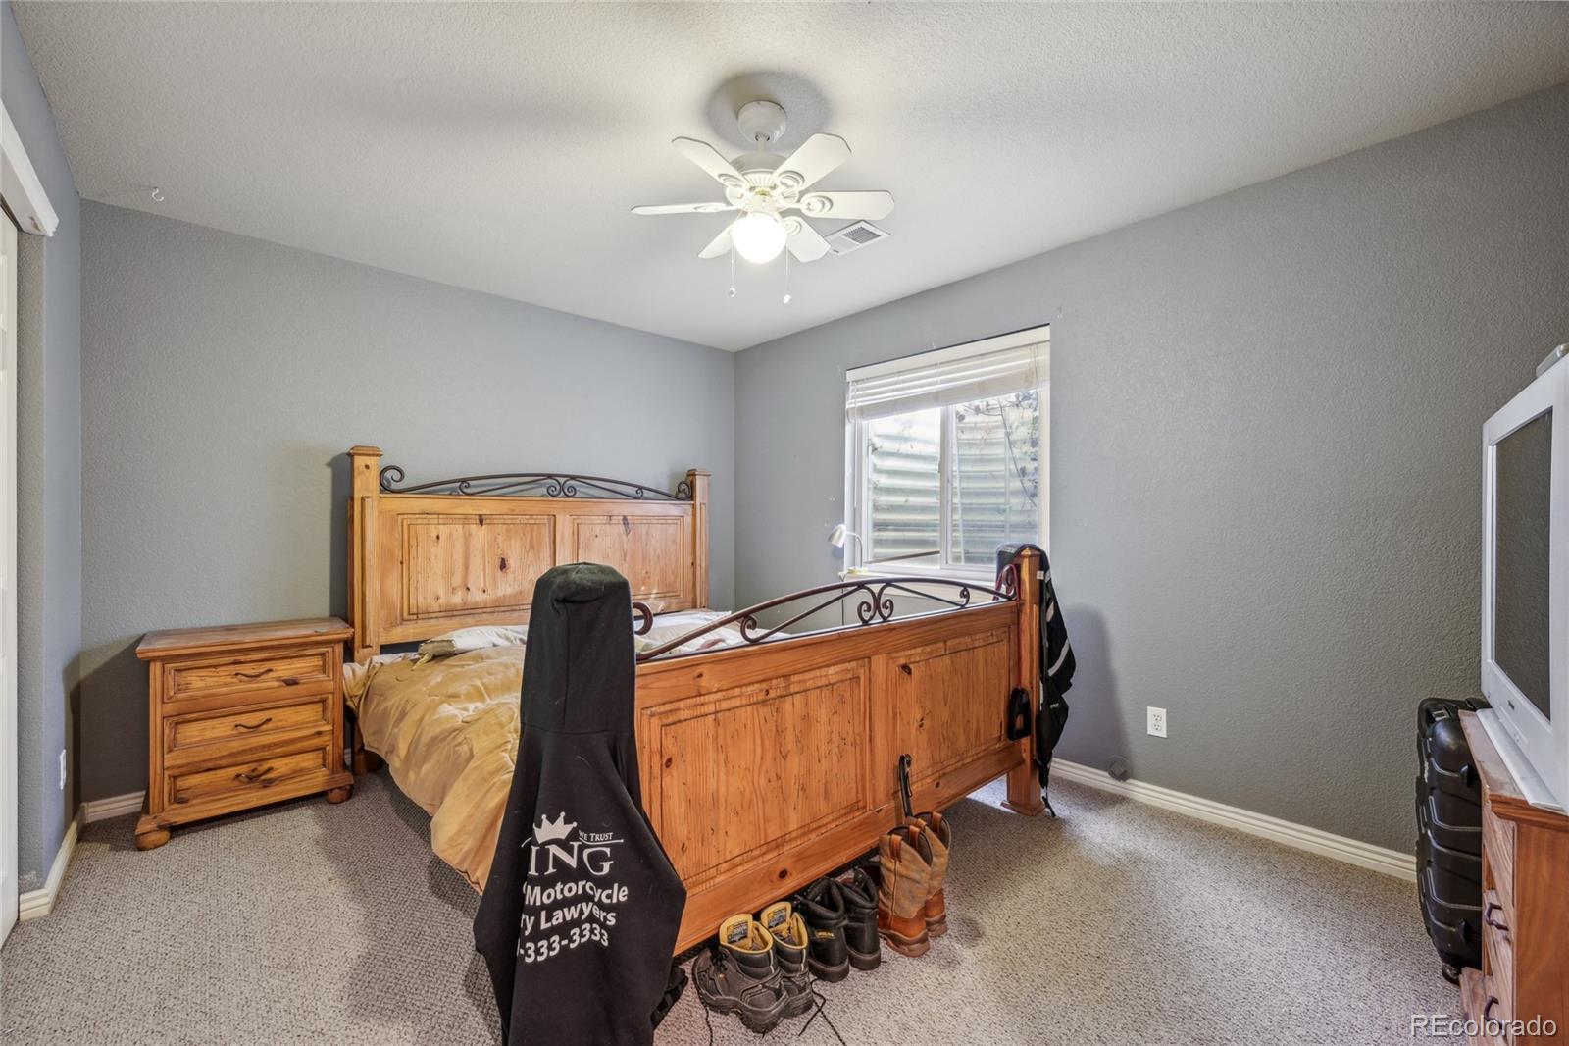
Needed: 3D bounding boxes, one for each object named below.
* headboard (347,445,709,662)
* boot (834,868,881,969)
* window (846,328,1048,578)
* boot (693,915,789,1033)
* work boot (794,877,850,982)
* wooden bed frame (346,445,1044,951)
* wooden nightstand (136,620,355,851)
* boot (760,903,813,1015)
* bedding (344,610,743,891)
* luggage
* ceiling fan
[{"bbox_3d":[-1.273,0.405,3.547,2.040,1.550,0.120,0,0,-42],"label":"headboard"},{"bbox_3d":[0.118,1.075,1.743,0.112,0.210,0.295,0,0,-41],"label":"boot"},{"bbox_3d":[0.865,-0.303,3.320,1.220,1.230,0.120,0,0,44],"label":"window"},{"bbox_3d":[-0.134,1.085,1.546,0.295,0.190,0.112,0,0,44],"label":"boot"},{"bbox_3d":[0.026,1.075,1.699,0.112,0.210,0.295,0,0,-41],"label":"work boot"},{"bbox_3d":[-0.494,0.405,2.694,2.040,1.550,2.400,0,0,-42],"label":"wooden bed frame"},{"bbox_3d":[-2.219,0.820,2.566,0.650,0.720,0.410,0,0,-40],"label":"wooden nightstand"},{"bbox_3d":[-0.068,1.085,1.589,0.112,0.190,0.295,0,0,-42],"label":"boot"},{"bbox_3d":[-0.536,0.755,2.696,2.050,0.490,2.100,0,0,-42],"label":"bedding"},{"bbox_3d":[1.915,0.832,1.528,0.480,0.695,0.280,0,0,45],"label":"luggage"},{"bbox_3d":[-0.070,-1.020,1.870,0.820,0.460,0.790,0,0,0],"label":"ceiling fan"}]

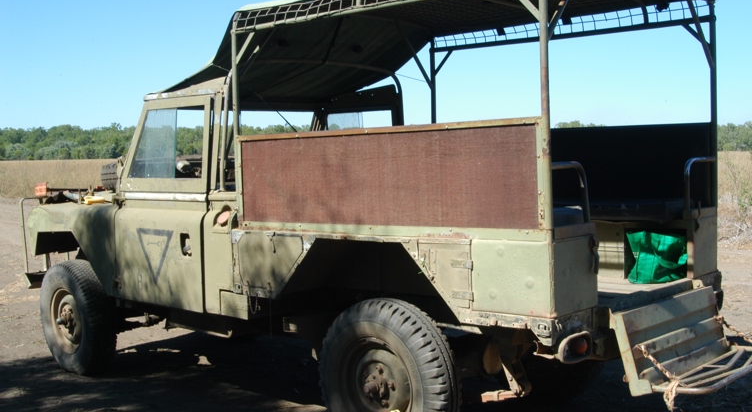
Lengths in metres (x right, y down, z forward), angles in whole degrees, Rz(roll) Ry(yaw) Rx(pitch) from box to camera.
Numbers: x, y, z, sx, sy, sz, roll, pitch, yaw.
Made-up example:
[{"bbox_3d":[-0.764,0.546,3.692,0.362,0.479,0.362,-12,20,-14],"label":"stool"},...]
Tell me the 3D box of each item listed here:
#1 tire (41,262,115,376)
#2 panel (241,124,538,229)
[{"bbox_3d":[-2.069,0.765,6.113,0.778,0.778,0.202,2,4,41],"label":"tire"},{"bbox_3d":[-0.029,-0.122,4.046,1.768,0.424,0.040,1,3,41],"label":"panel"}]

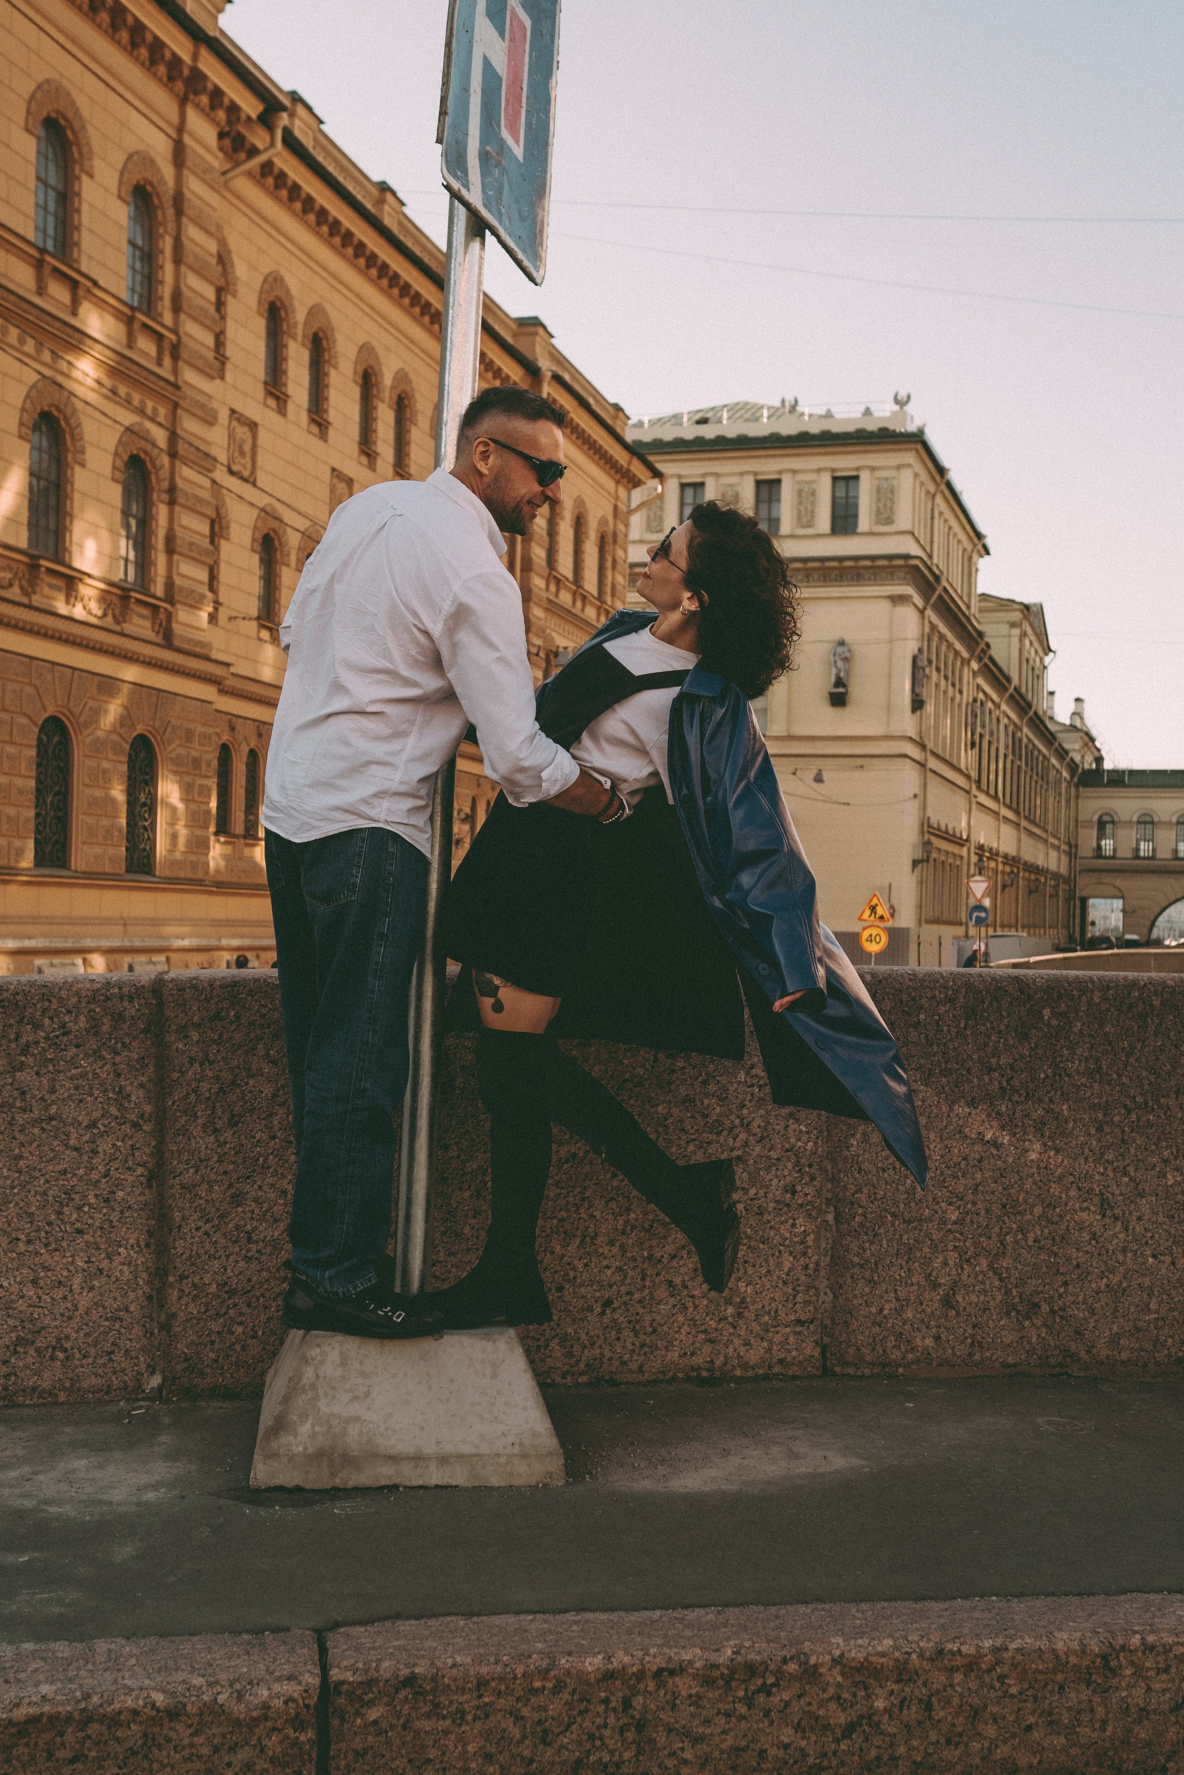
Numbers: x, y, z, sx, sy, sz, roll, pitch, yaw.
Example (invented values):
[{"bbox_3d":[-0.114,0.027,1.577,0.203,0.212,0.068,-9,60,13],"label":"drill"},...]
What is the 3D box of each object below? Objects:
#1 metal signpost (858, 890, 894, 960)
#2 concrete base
[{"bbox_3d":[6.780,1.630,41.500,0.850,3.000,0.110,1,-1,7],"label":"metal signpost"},{"bbox_3d":[-0.360,0.948,3.360,0.560,0.257,0.555,2,-1,-8],"label":"concrete base"}]

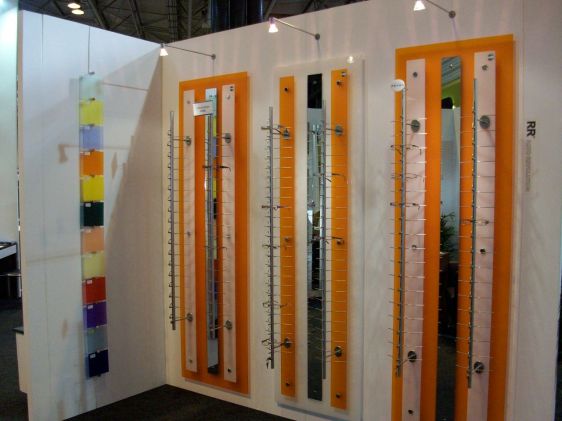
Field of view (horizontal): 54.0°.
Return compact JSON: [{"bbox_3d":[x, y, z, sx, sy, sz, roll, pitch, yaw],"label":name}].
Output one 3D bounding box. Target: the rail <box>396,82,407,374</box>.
[{"bbox_3d":[0.608,0.116,2.774,0.020,1.452,0.021,2,4,35],"label":"rail"}]

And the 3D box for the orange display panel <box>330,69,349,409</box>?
[{"bbox_3d":[0.332,0.185,3.164,0.098,1.948,0.020,2,4,35],"label":"orange display panel"}]

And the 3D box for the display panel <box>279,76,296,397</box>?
[{"bbox_3d":[0.041,0.174,3.365,0.098,1.948,0.020,2,4,35],"label":"display panel"}]

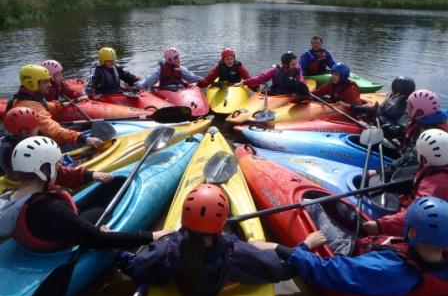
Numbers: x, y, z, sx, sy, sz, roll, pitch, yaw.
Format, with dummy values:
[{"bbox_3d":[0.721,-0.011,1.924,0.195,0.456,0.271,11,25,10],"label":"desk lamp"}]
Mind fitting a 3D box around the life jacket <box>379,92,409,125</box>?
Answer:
[{"bbox_3d":[1.721,-0.401,3.680,0.280,0.420,0.370,-2,24,-4],"label":"life jacket"}]

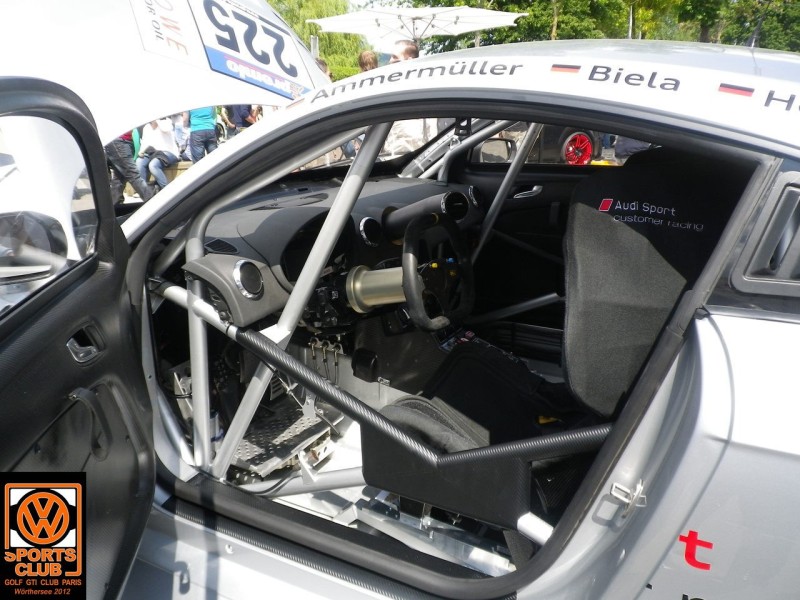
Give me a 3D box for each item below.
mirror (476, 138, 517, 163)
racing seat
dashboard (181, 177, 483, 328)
[{"bbox_3d":[0.382,-0.578,2.615,0.120,0.130,0.200,10,20,27],"label":"mirror"},{"bbox_3d":[0.351,0.060,1.342,0.700,0.780,0.560,10,20,27],"label":"racing seat"},{"bbox_3d":[-0.158,-0.186,1.993,0.520,0.300,1.420,10,20,27],"label":"dashboard"}]

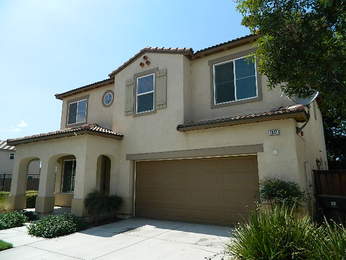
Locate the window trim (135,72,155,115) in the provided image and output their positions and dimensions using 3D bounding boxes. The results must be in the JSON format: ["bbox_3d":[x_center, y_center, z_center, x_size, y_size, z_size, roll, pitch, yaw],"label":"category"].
[{"bbox_3d":[-1.106,-1.490,10.136,1.020,1.620,0.100,-6,-11,31],"label":"window trim"}]

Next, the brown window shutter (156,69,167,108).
[{"bbox_3d":[-0.461,-1.598,9.719,0.500,1.580,0.050,-6,-11,31],"label":"brown window shutter"}]

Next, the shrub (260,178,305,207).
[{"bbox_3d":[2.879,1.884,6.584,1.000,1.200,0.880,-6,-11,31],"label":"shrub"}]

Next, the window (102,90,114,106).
[{"bbox_3d":[-3.169,-1.545,12.189,0.800,0.820,0.100,-6,-11,31],"label":"window"}]

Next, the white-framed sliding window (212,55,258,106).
[{"bbox_3d":[2.193,-1.761,8.911,1.620,1.620,0.100,-6,-11,31],"label":"white-framed sliding window"}]

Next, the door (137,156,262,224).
[{"bbox_3d":[0.556,2.118,8.861,4.850,2.160,0.080,-6,-11,31],"label":"door"}]

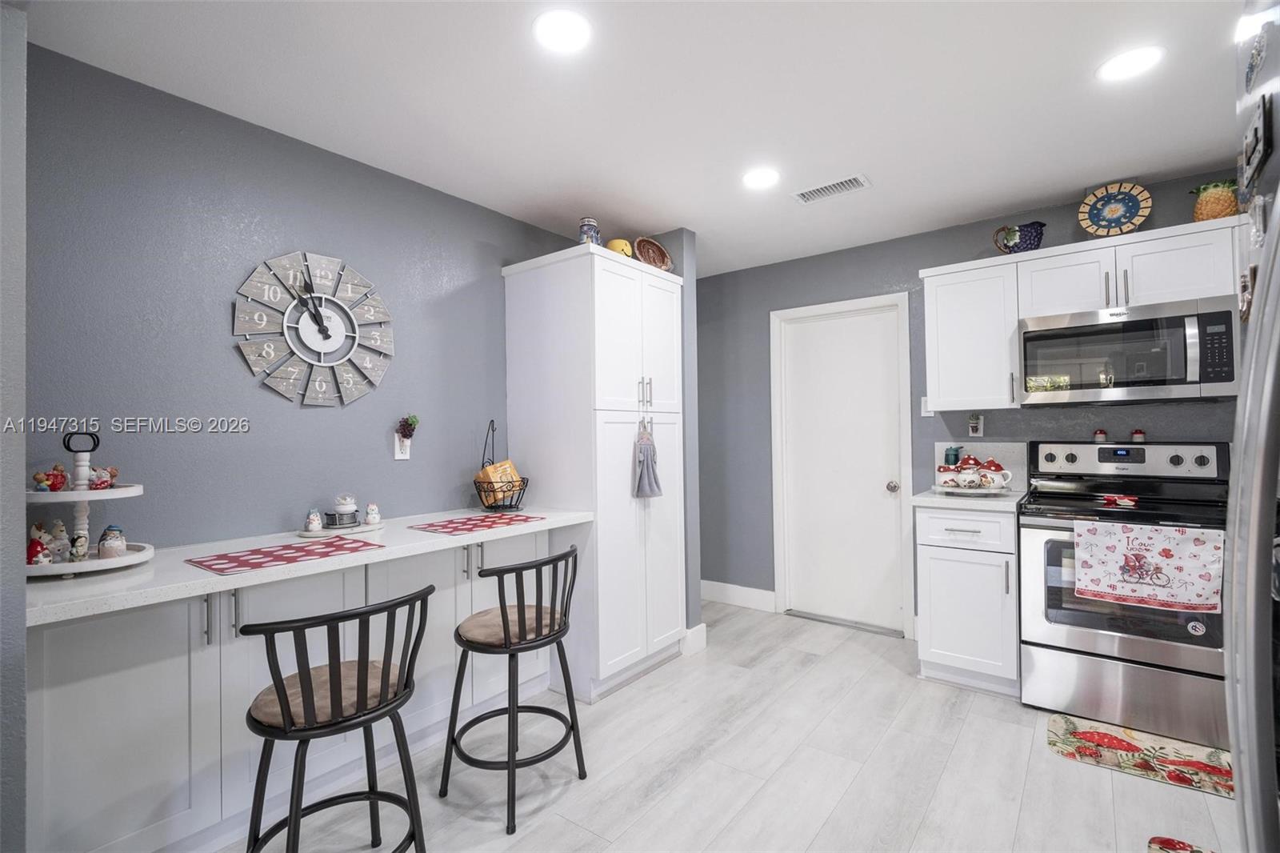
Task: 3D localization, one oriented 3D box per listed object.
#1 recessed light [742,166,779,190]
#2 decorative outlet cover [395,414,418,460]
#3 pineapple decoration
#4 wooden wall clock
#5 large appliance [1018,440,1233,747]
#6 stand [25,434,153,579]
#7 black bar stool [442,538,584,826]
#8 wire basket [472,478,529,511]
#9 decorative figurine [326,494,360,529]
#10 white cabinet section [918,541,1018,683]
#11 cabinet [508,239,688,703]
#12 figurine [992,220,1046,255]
[{"bbox_3d":[0.566,-1.157,2.655,0.185,0.020,0.185,-1,-1,0],"label":"recessed light"},{"bbox_3d":[-1.053,0.050,2.572,0.050,0.200,0.100,-1,-1,38],"label":"decorative outlet cover"},{"bbox_3d":[2.534,-0.973,2.499,0.160,0.205,0.150,-1,-1,38],"label":"pineapple decoration"},{"bbox_3d":[-1.285,-0.387,2.296,0.040,0.605,0.605,-1,-1,38],"label":"wooden wall clock"},{"bbox_3d":[2.205,0.679,2.573,0.757,1.200,0.665,-1,-1,38],"label":"large appliance"},{"bbox_3d":[-1.593,0.216,1.623,0.315,0.390,0.315,-1,-1,38],"label":"stand"},{"bbox_3d":[-0.460,0.879,2.062,0.415,0.855,0.480,-1,-1,38],"label":"black bar stool"},{"bbox_3d":[-0.690,0.336,2.842,0.260,0.156,0.260,-1,-1,0],"label":"wire basket"},{"bbox_3d":[-1.206,0.334,2.301,0.100,0.132,0.105,-1,-1,38],"label":"decorative figurine"},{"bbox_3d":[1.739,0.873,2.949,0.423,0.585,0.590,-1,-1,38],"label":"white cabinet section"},{"bbox_3d":[-0.229,0.239,3.118,0.657,2.155,0.765,-1,-1,38],"label":"cabinet"},{"bbox_3d":[1.967,-0.955,2.947,0.235,0.195,0.130,-1,-1,38],"label":"figurine"}]

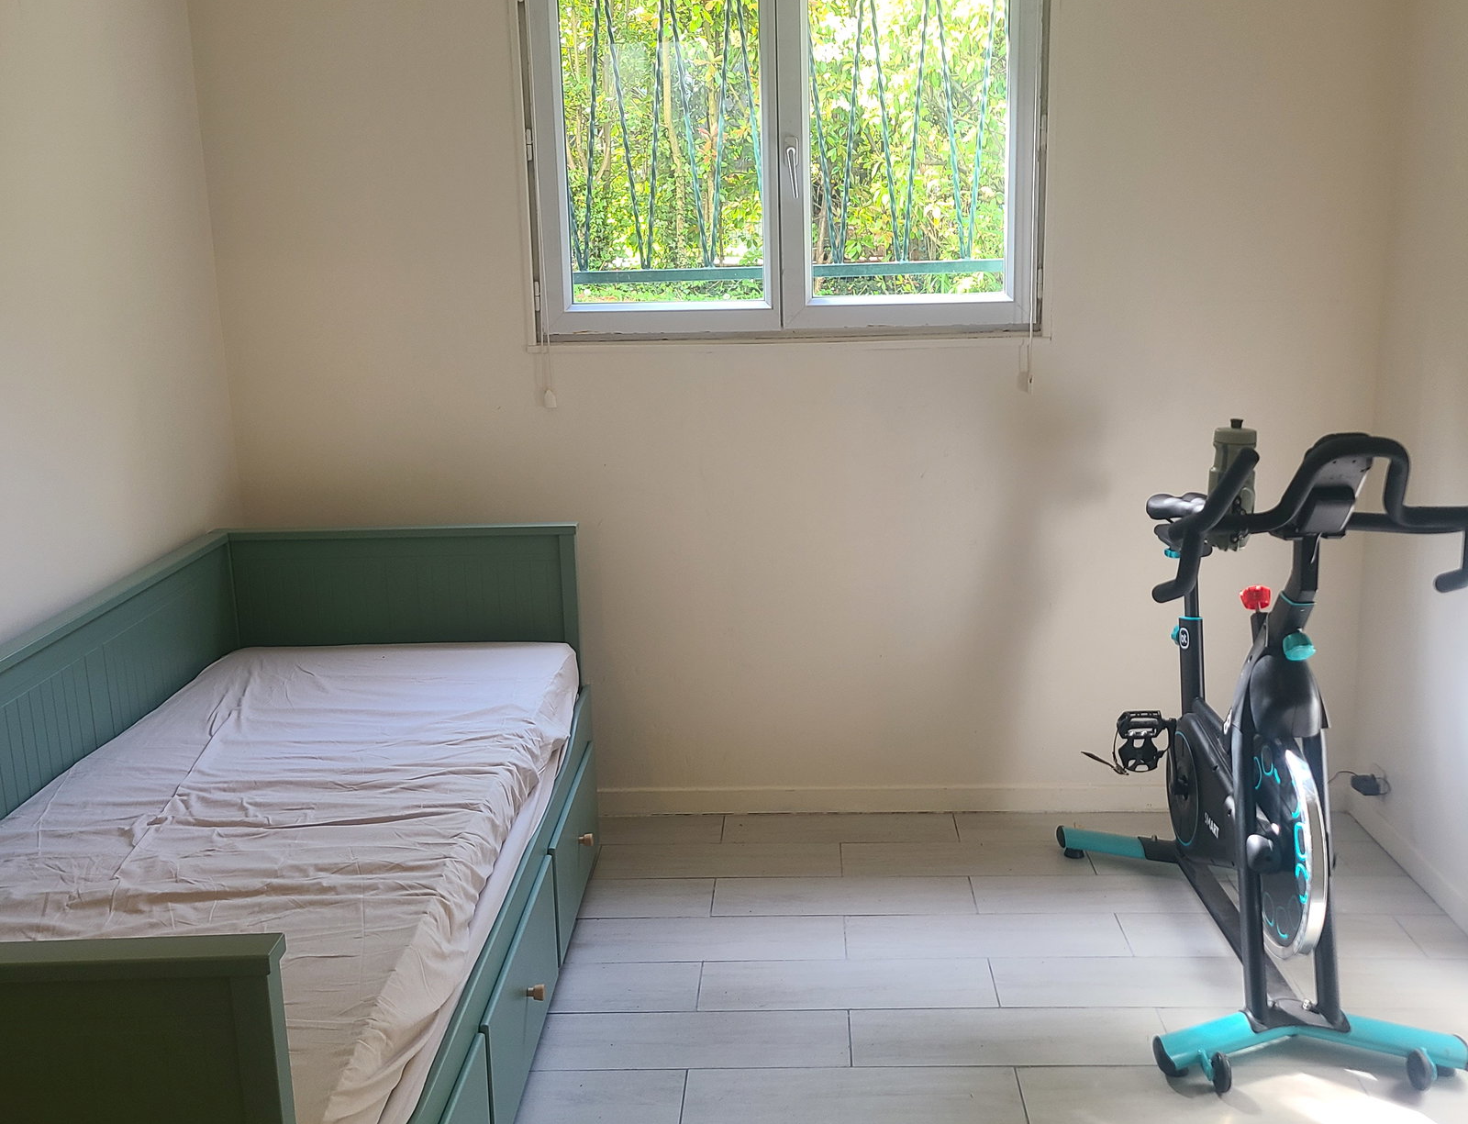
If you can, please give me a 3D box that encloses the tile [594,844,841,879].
[{"bbox_3d":[-0.035,0.743,3.624,0.598,0.011,0.202,-1,13,3],"label":"tile"}]

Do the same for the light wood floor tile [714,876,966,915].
[{"bbox_3d":[0.252,0.776,3.393,0.600,0.010,0.200,-1,13,2],"label":"light wood floor tile"}]

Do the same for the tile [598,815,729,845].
[{"bbox_3d":[-0.326,0.705,3.841,0.598,0.011,0.202,-1,13,3],"label":"tile"}]

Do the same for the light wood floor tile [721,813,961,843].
[{"bbox_3d":[0.272,0.687,3.776,0.600,0.010,0.176,-1,13,2],"label":"light wood floor tile"}]

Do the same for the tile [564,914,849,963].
[{"bbox_3d":[-0.057,0.828,3.209,0.600,0.010,0.200,-1,13,2],"label":"tile"}]

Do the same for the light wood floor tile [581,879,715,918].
[{"bbox_3d":[-0.346,0.795,3.441,0.598,0.011,0.202,-1,13,3],"label":"light wood floor tile"}]

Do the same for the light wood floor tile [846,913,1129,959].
[{"bbox_3d":[0.544,0.816,3.184,0.600,0.010,0.200,-1,13,2],"label":"light wood floor tile"}]

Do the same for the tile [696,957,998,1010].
[{"bbox_3d":[0.232,0.871,3.008,0.598,0.011,0.202,-1,13,3],"label":"tile"}]

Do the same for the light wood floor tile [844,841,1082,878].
[{"bbox_3d":[0.563,0.724,3.578,0.600,0.010,0.200,-1,13,2],"label":"light wood floor tile"}]

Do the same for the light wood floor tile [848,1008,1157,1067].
[{"bbox_3d":[0.523,0.908,2.792,0.598,0.011,0.202,-1,13,3],"label":"light wood floor tile"}]

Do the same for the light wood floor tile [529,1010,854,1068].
[{"bbox_3d":[-0.076,0.923,2.826,0.598,0.011,0.202,-1,13,3],"label":"light wood floor tile"}]

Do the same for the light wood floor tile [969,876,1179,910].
[{"bbox_3d":[0.853,0.764,3.369,0.600,0.010,0.200,-1,13,2],"label":"light wood floor tile"}]

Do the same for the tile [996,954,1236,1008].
[{"bbox_3d":[0.832,0.856,2.975,0.600,0.010,0.200,-1,13,2],"label":"tile"}]

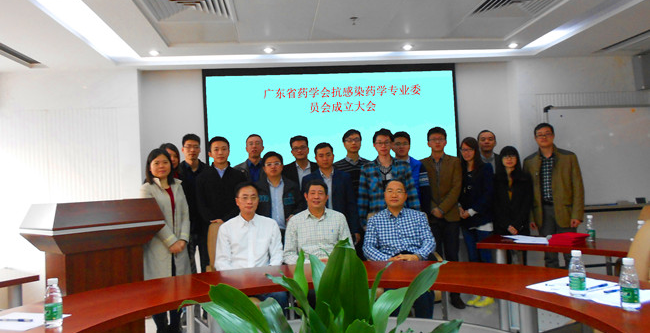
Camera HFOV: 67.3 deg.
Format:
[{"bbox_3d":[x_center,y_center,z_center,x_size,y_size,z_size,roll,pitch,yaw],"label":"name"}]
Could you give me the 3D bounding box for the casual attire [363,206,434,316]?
[{"bbox_3d":[0.504,0.761,3.300,0.540,0.930,0.700,-3,-2,5],"label":"casual attire"}]

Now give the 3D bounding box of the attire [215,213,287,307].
[{"bbox_3d":[-0.503,0.814,3.370,0.500,0.980,0.680,-2,-2,-10],"label":"attire"}]

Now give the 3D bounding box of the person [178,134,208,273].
[{"bbox_3d":[-1.193,0.583,4.500,0.480,1.755,0.290,-2,-2,-14],"label":"person"}]

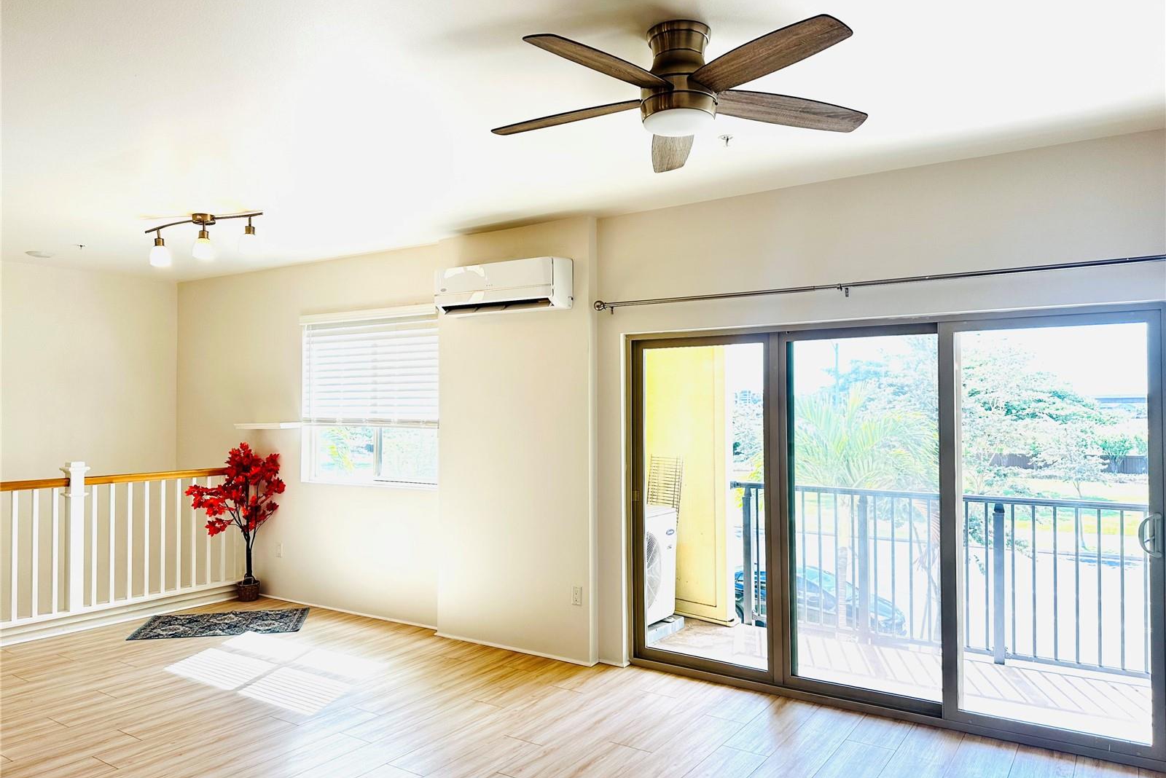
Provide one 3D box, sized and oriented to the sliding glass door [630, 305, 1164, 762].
[{"bbox_3d":[1.446,0.665,4.314,2.735,2.045,0.130,-1,-1,33],"label":"sliding glass door"}]

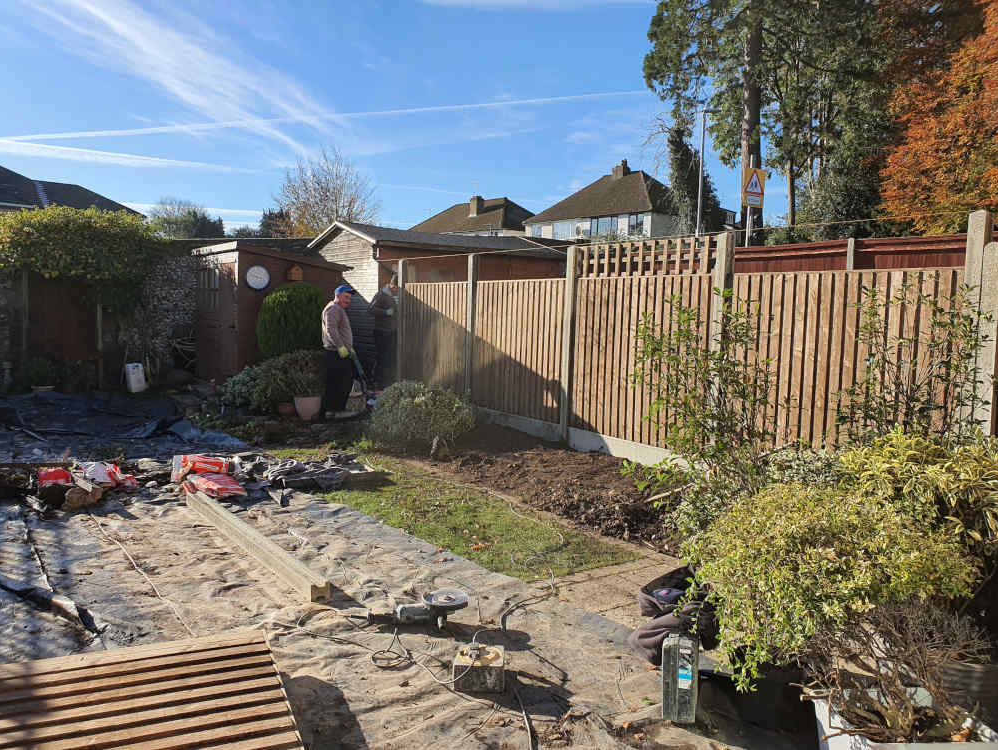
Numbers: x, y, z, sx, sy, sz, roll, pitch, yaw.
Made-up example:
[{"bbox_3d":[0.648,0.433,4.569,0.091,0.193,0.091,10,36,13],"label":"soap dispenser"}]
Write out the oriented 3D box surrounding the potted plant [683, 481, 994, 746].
[{"bbox_3d":[1.239,0.906,2.750,1.030,1.050,0.900,3,4,22],"label":"potted plant"}]

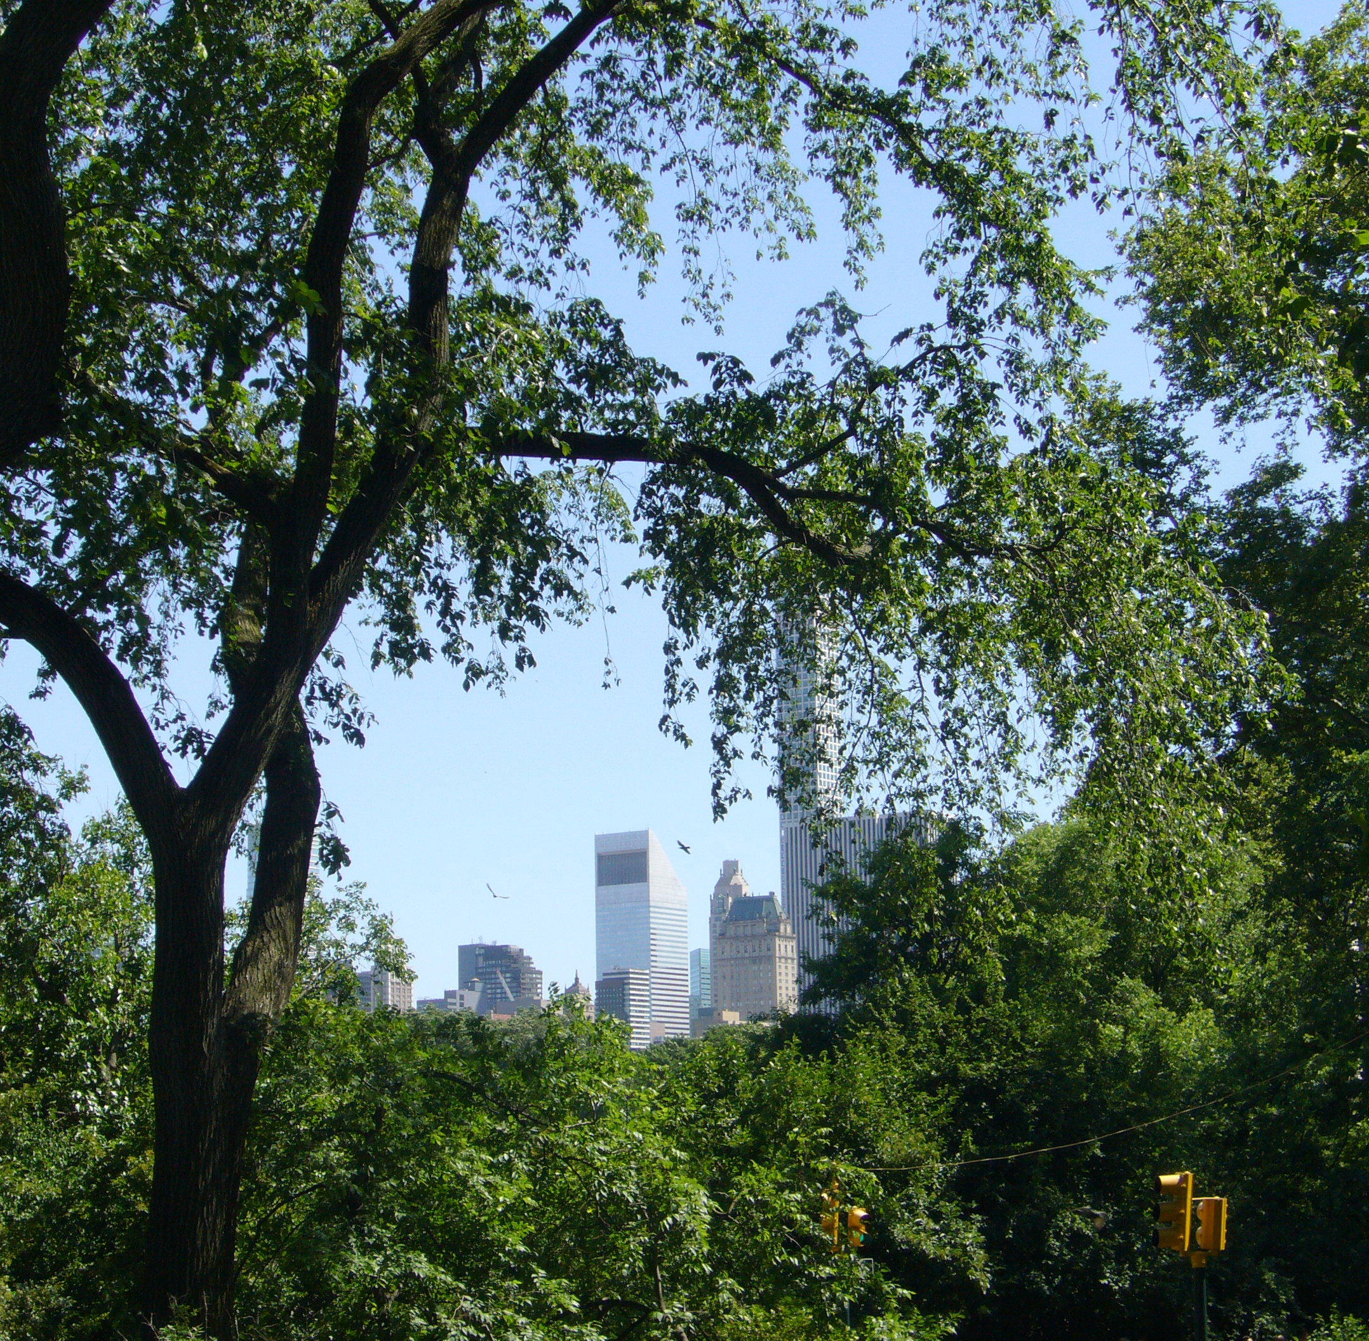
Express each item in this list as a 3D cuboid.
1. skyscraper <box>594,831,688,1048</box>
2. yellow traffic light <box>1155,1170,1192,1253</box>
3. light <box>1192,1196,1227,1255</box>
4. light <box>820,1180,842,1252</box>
[{"bbox_3d":[-29.346,257.125,2337.347,47.900,279.000,47.900,-7,-11,33],"label":"skyscraper"},{"bbox_3d":[4.718,5.227,31.400,0.330,0.750,0.250,0,-9,-4],"label":"yellow traffic light"},{"bbox_3d":[5.123,5.409,31.700,0.250,0.510,0.320,0,-9,-6],"label":"light"},{"bbox_3d":[1.822,6.878,41.000,0.330,0.750,0.250,-1,-9,2],"label":"light"}]

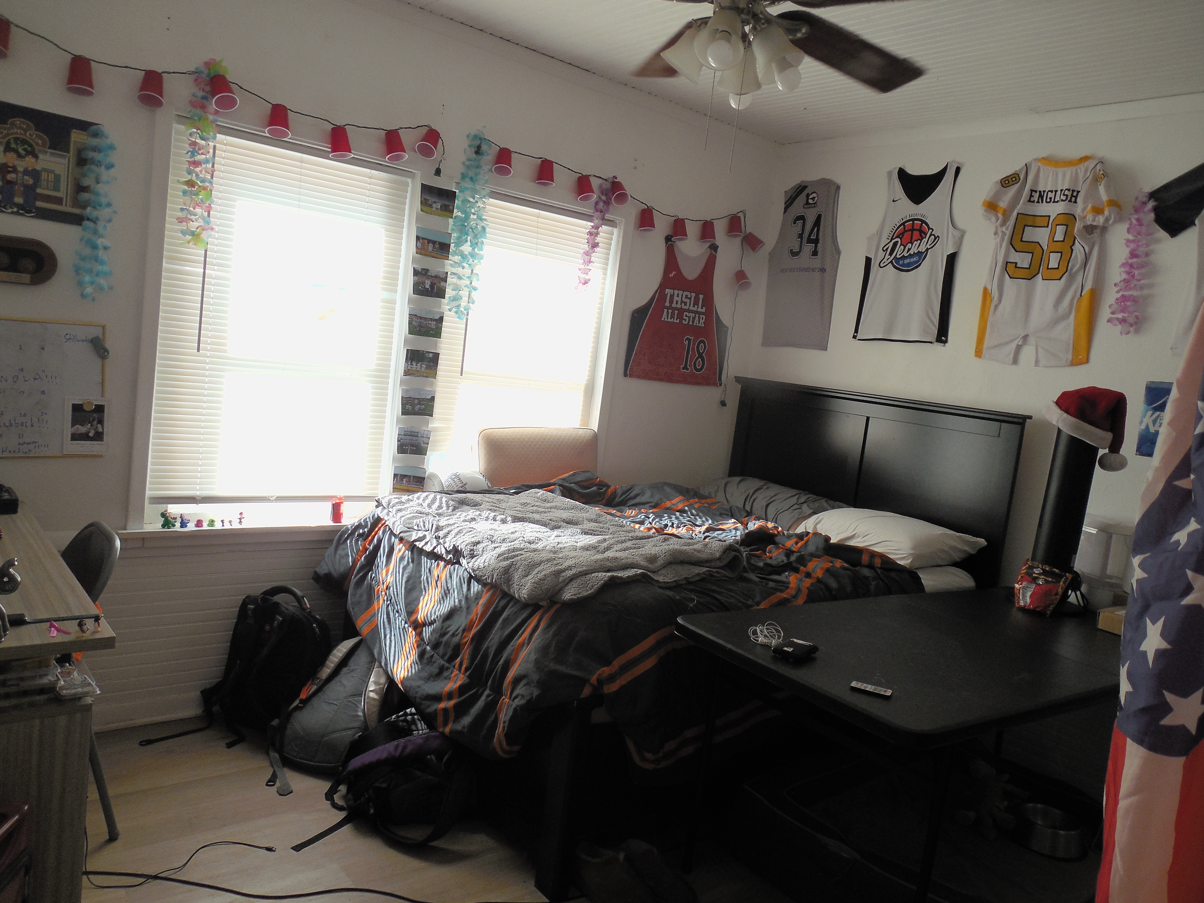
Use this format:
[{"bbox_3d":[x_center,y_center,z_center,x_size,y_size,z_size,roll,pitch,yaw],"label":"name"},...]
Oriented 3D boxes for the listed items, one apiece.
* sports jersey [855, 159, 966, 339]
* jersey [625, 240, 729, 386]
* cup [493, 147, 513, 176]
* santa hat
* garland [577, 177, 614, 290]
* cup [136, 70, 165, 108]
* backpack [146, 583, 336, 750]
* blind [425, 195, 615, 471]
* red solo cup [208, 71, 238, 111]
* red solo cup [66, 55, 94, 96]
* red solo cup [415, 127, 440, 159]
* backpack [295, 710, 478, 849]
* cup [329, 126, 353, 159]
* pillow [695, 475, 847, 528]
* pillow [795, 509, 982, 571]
[{"bbox_3d":[1.338,-0.850,3.751,0.050,0.770,0.480,2,9,-39],"label":"sports jersey"},{"bbox_3d":[0.396,-0.660,4.135,0.650,0.660,0.040,2,9,-39],"label":"jersey"},{"bbox_3d":[-0.380,-1.127,3.375,0.077,0.091,0.077,5,-17,1],"label":"cup"},{"bbox_3d":[1.703,-0.078,3.066,0.300,0.300,0.230,11,8,29],"label":"santa hat"},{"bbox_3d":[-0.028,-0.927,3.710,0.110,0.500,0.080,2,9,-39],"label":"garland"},{"bbox_3d":[-1.362,-1.103,2.635,0.085,0.108,0.085,-2,-15,0],"label":"cup"},{"bbox_3d":[-1.113,0.734,3.087,0.310,0.480,0.220,10,2,24],"label":"backpack"},{"bbox_3d":[-0.323,-0.460,3.643,0.810,1.100,0.050,2,9,-39],"label":"blind"},{"bbox_3d":[-1.254,-1.194,2.879,0.087,0.112,0.087,-7,-18,-43],"label":"red solo cup"},{"bbox_3d":[-1.500,-1.081,2.498,0.077,0.091,0.077,1,2,-39],"label":"red solo cup"},{"bbox_3d":[-0.637,-1.149,3.236,0.085,0.108,0.085,11,-32,7],"label":"red solo cup"},{"bbox_3d":[-0.571,0.951,2.651,0.440,0.280,0.260,7,7,-1],"label":"backpack"},{"bbox_3d":[-0.947,-1.121,3.150,0.087,0.112,0.087,-5,5,0],"label":"cup"},{"bbox_3d":[0.723,0.248,4.153,0.450,0.180,0.670,1,9,-40],"label":"pillow"},{"bbox_3d":[1.153,0.351,3.597,0.460,0.180,0.680,1,9,-40],"label":"pillow"}]

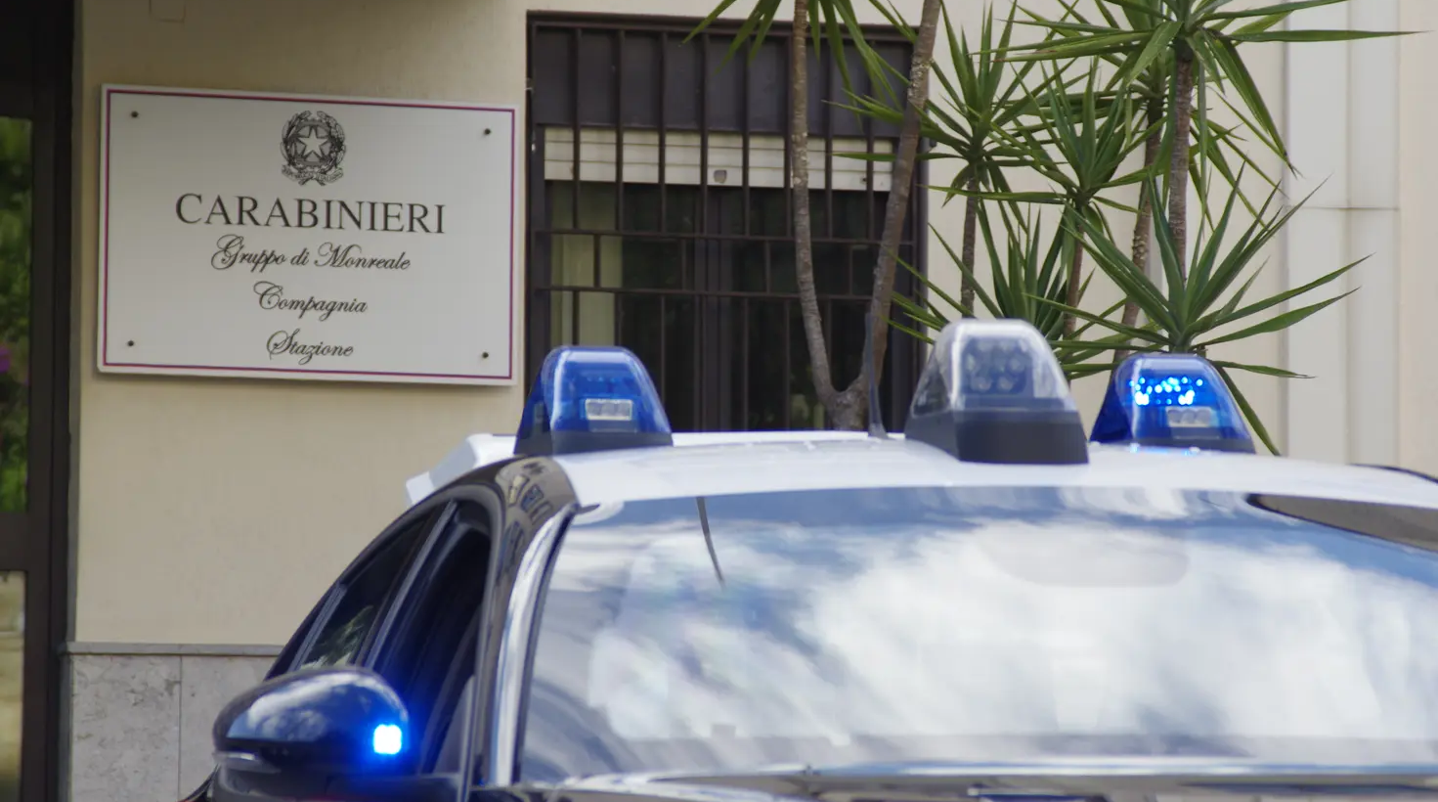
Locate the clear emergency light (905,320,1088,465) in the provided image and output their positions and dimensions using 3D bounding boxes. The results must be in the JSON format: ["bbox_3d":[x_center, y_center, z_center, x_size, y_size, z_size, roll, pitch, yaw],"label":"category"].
[{"bbox_3d":[0.331,-0.009,10.550,0.160,0.165,0.250,1,-1,-13],"label":"clear emergency light"}]

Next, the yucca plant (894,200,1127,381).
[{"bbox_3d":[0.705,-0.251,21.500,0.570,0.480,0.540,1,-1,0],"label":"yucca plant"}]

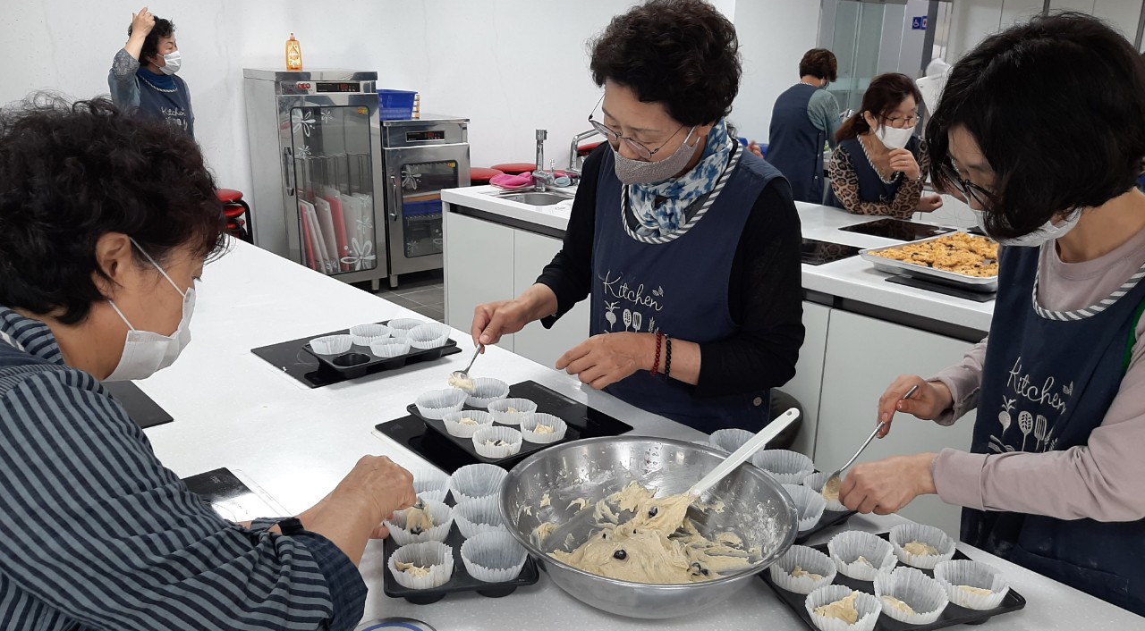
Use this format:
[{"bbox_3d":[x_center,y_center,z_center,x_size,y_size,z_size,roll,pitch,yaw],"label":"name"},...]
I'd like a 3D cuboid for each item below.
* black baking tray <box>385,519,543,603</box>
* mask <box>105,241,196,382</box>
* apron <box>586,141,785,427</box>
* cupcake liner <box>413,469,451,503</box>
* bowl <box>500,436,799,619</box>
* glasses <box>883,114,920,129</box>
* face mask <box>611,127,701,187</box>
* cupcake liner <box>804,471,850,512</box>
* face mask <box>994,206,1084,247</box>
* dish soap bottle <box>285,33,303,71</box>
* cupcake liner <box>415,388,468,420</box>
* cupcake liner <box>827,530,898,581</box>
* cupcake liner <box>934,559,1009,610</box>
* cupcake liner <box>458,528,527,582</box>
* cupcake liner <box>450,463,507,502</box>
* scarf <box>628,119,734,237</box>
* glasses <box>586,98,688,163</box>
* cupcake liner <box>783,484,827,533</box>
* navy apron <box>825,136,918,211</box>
[{"bbox_3d":[-0.151,0.290,1.116,0.180,0.032,0.268,-3,17,-11],"label":"black baking tray"},{"bbox_3d":[-0.534,-0.006,1.070,0.115,0.130,0.140,37,0,-27],"label":"mask"},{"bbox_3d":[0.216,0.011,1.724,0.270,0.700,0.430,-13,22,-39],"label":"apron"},{"bbox_3d":[-0.213,0.255,1.192,0.083,0.052,0.083,-14,23,-40],"label":"cupcake liner"},{"bbox_3d":[0.087,0.273,1.050,0.355,0.108,0.355,1,17,0],"label":"bowl"},{"bbox_3d":[1.273,-0.777,3.379,0.140,0.045,0.130,-6,32,-21],"label":"glasses"},{"bbox_3d":[0.142,-0.277,1.490,0.140,0.090,0.095,27,56,26],"label":"face mask"},{"bbox_3d":[0.369,0.263,1.217,0.083,0.045,0.083,-13,22,-39],"label":"cupcake liner"},{"bbox_3d":[0.519,-0.123,1.010,0.140,0.120,0.110,19,68,45],"label":"face mask"},{"bbox_3d":[-1.631,-1.534,5.009,0.093,0.208,0.055,-7,19,-26],"label":"dish soap bottle"},{"bbox_3d":[-0.225,0.166,1.487,0.086,0.045,0.086,1,17,0],"label":"cupcake liner"},{"bbox_3d":[0.351,0.306,1.048,0.080,0.049,0.080,1,17,0],"label":"cupcake liner"},{"bbox_3d":[0.457,0.323,0.995,0.080,0.049,0.080,-14,22,-40],"label":"cupcake liner"},{"bbox_3d":[-0.095,0.306,1.052,0.081,0.045,0.081,1,17,0],"label":"cupcake liner"},{"bbox_3d":[-0.131,0.250,1.212,0.080,0.049,0.080,1,17,0],"label":"cupcake liner"},{"bbox_3d":[0.193,-0.248,1.555,0.160,0.195,0.165,11,19,29],"label":"scarf"},{"bbox_3d":[0.123,-0.348,1.446,0.138,0.045,0.135,32,73,24],"label":"glasses"},{"bbox_3d":[0.302,0.272,1.170,0.083,0.052,0.083,1,17,0],"label":"cupcake liner"},{"bbox_3d":[1.312,-0.486,3.723,0.400,0.580,0.280,1,17,1],"label":"navy apron"}]

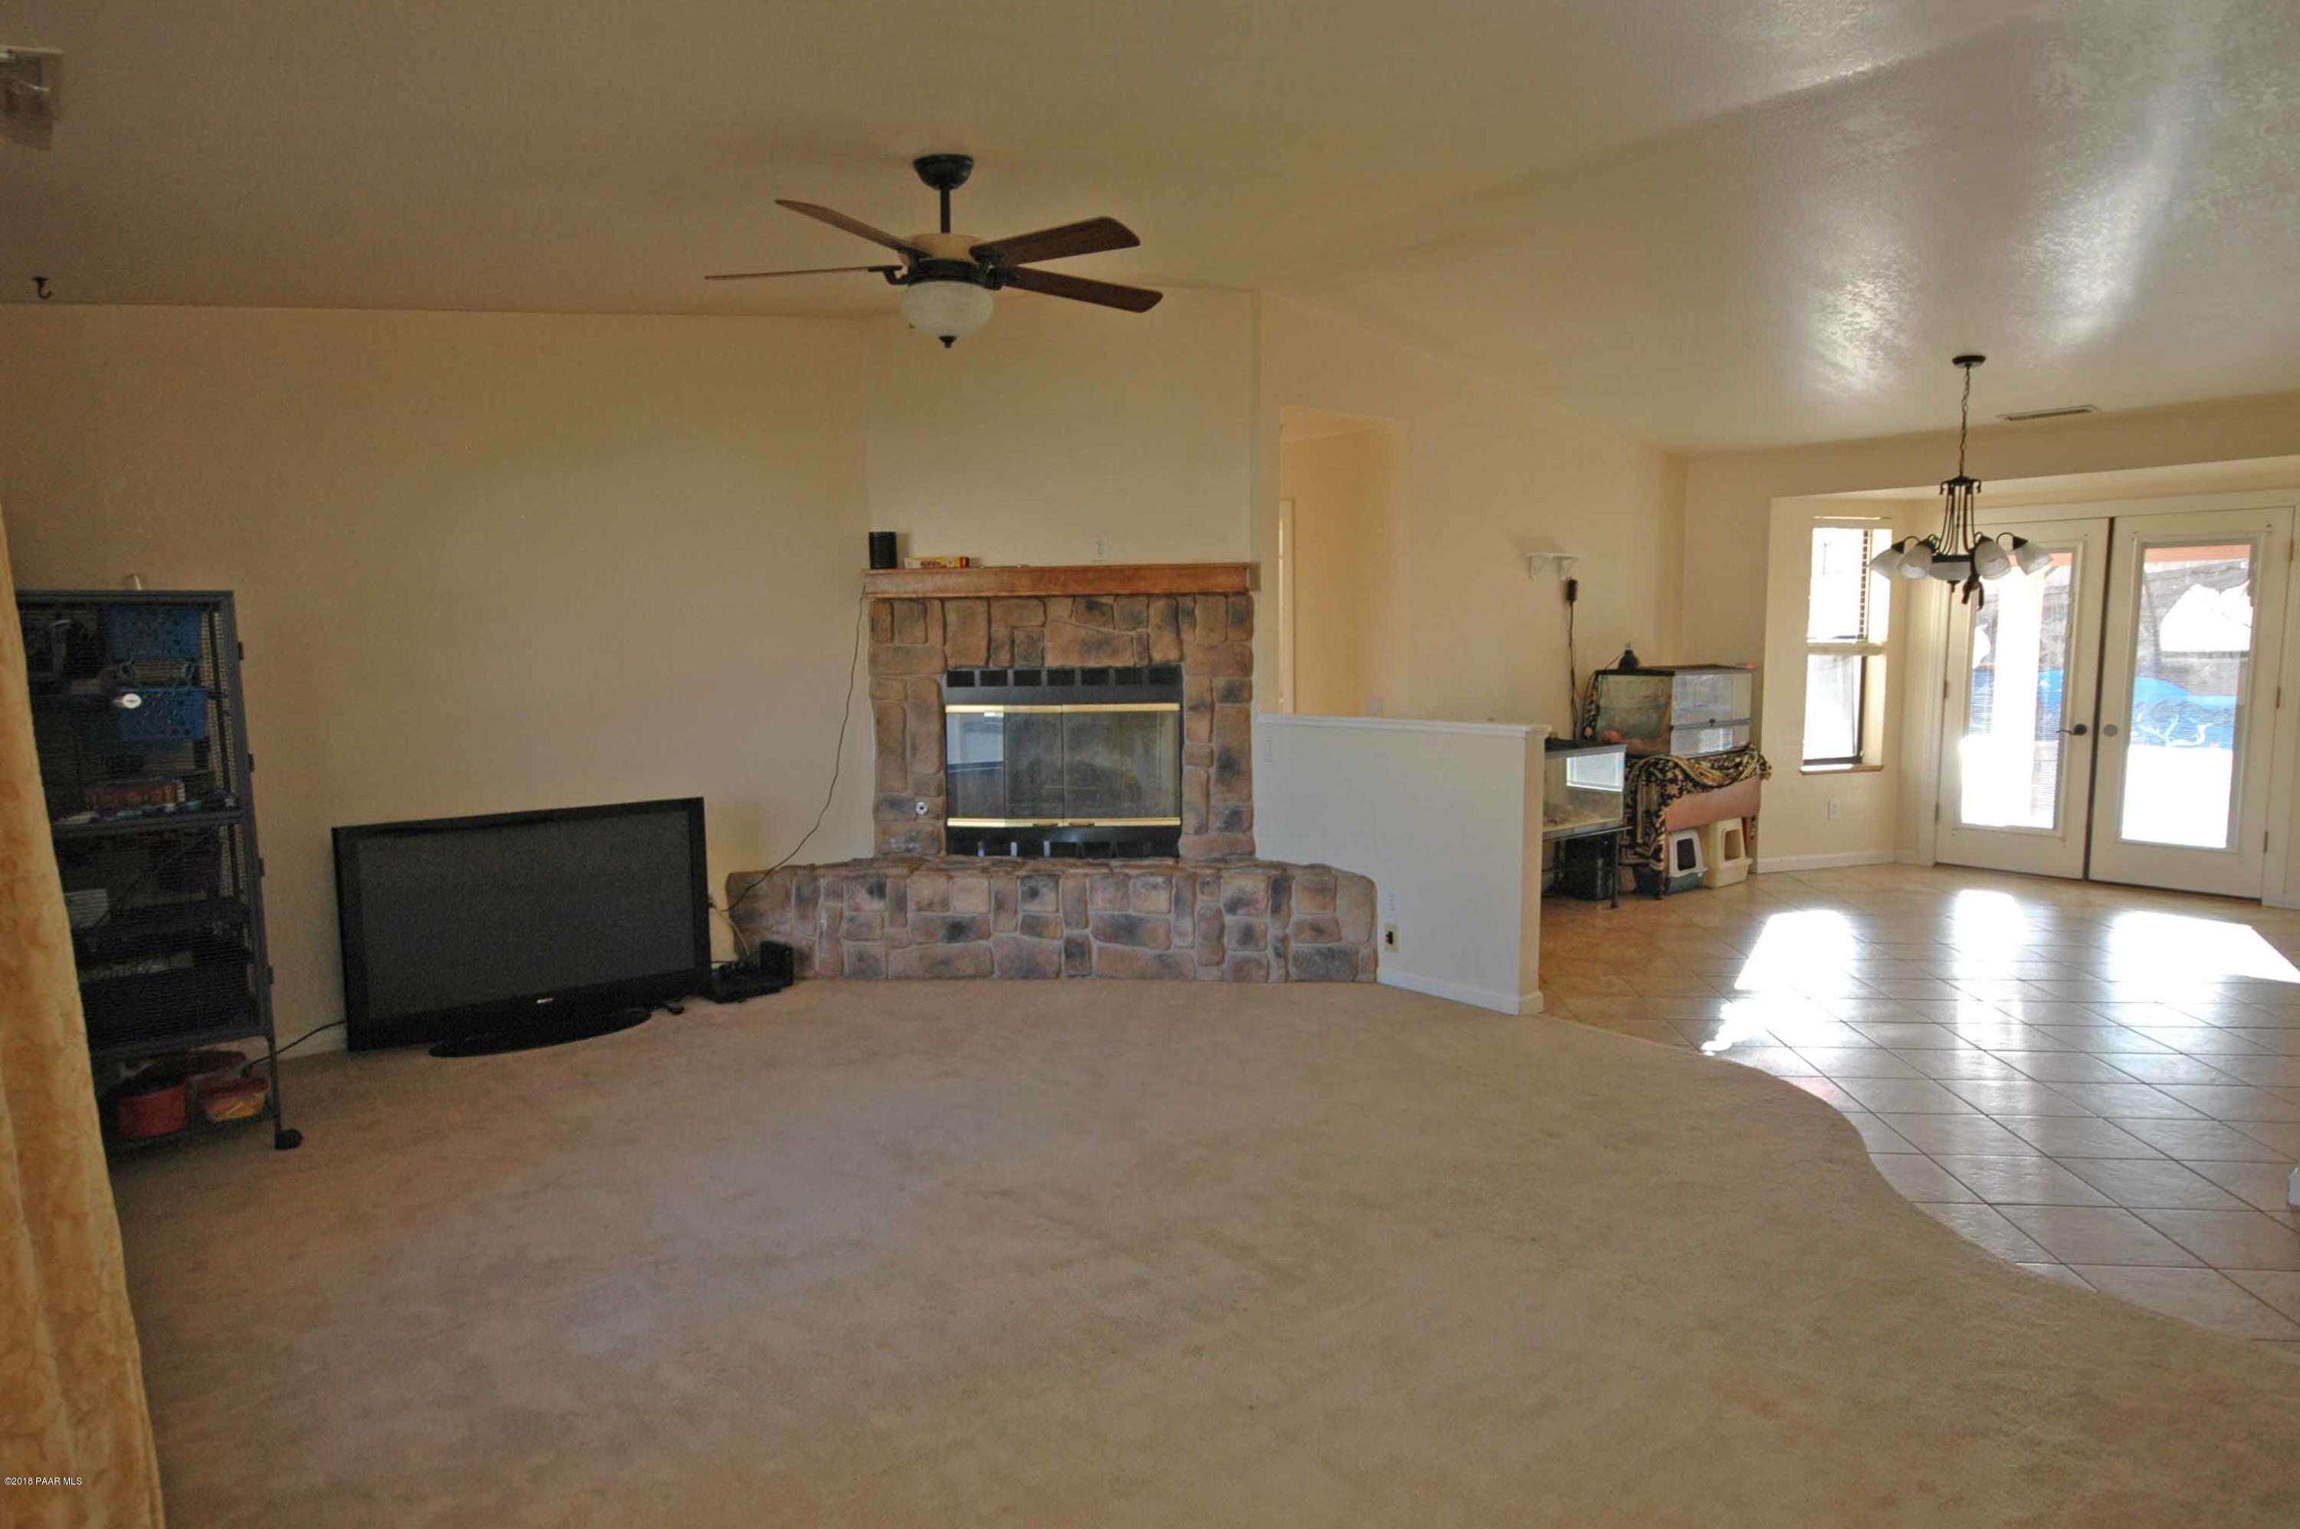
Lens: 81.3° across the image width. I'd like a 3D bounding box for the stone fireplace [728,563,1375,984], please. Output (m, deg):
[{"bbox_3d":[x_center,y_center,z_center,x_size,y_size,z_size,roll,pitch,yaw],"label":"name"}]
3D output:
[{"bbox_3d":[-0.423,0.024,5.737,2.715,1.720,0.480,0,6,4],"label":"stone fireplace"}]

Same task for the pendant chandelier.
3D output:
[{"bbox_3d":[3.504,-1.226,5.791,0.660,1.050,0.660,0,6,4],"label":"pendant chandelier"}]

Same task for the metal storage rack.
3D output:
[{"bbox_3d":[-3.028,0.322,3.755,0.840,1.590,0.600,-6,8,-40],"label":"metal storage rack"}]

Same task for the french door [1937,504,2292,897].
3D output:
[{"bbox_3d":[5.229,-0.344,7.388,0.080,2.002,1.540,-6,8,-41],"label":"french door"}]

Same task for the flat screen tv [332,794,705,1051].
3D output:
[{"bbox_3d":[-2.229,0.583,4.887,1.234,0.821,0.270,-5,7,-37],"label":"flat screen tv"}]

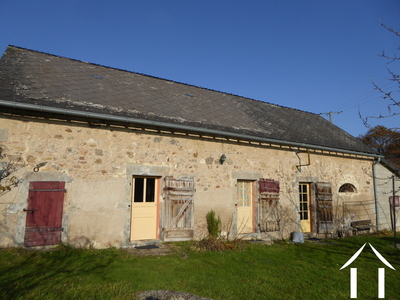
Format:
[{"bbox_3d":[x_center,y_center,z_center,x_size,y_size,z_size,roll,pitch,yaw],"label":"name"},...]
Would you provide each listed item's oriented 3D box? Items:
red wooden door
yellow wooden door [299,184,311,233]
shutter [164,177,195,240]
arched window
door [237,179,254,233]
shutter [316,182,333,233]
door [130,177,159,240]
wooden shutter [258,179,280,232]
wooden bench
[{"bbox_3d":[-4.097,1.694,7.679,0.856,1.679,0.080,5,-9,-30],"label":"red wooden door"},{"bbox_3d":[4.712,2.556,12.852,0.870,2.157,0.090,5,-9,-30],"label":"yellow wooden door"},{"bbox_3d":[-0.675,1.946,9.551,1.090,2.077,0.070,5,-9,-30],"label":"shutter"},{"bbox_3d":[7.435,1.907,14.466,1.485,0.457,0.120,5,-9,-30],"label":"arched window"},{"bbox_3d":[1.795,2.197,11.194,0.900,2.037,0.090,5,-9,-30],"label":"door"},{"bbox_3d":[5.695,2.624,13.184,1.098,2.207,0.070,5,-9,-30],"label":"shutter"},{"bbox_3d":[-1.728,1.850,9.182,0.902,1.992,0.090,5,-9,-30],"label":"door"},{"bbox_3d":[2.796,2.218,11.544,1.098,2.053,0.070,5,-9,-30],"label":"wooden shutter"},{"bbox_3d":[8.077,3.822,14.026,1.620,0.635,0.480,5,-9,-30],"label":"wooden bench"}]

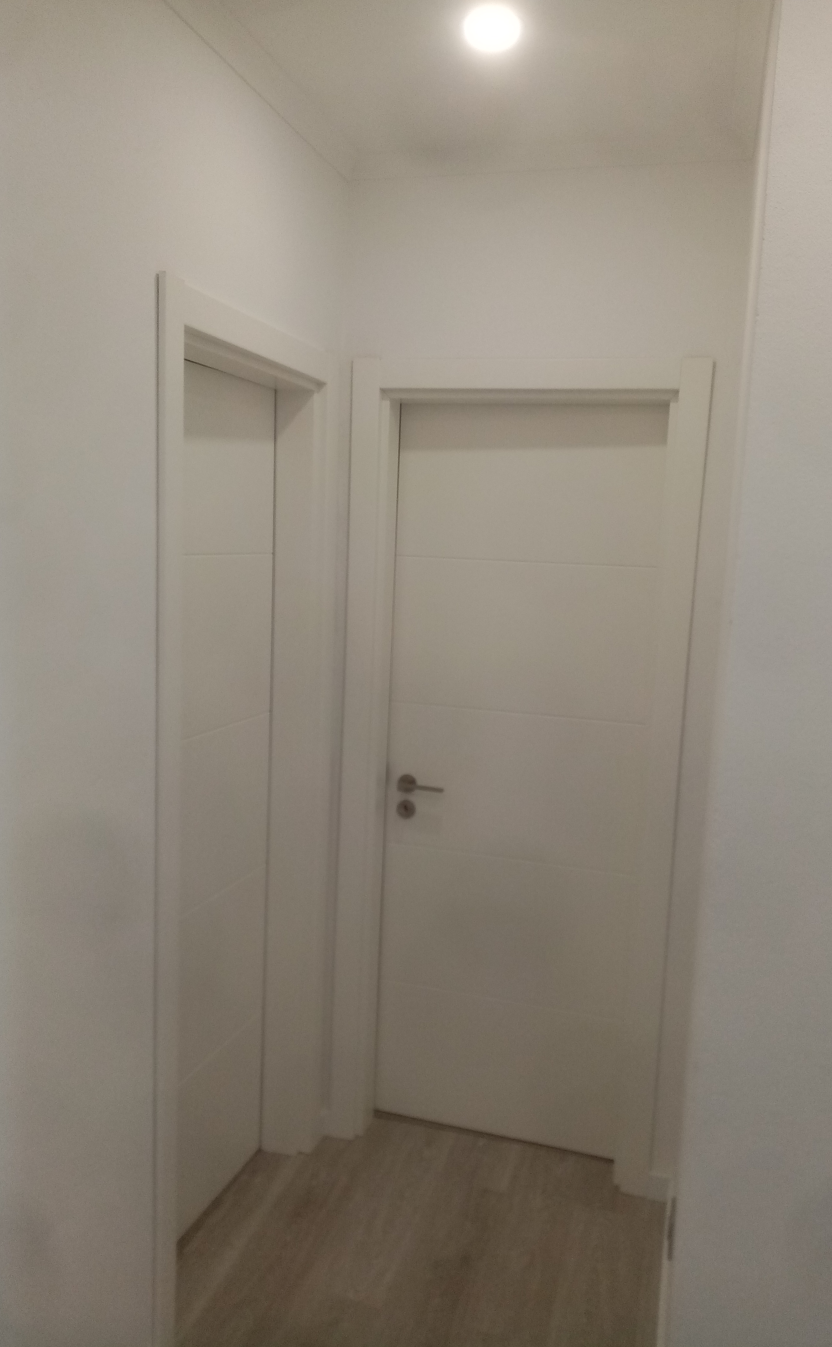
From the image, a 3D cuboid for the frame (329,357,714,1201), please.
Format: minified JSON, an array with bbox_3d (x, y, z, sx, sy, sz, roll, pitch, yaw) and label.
[{"bbox_3d":[0.244,0.276,2.675,0.879,2.120,0.150,4,8,14],"label":"frame"}]

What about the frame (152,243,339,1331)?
[{"bbox_3d":[-0.424,0.299,2.307,0.150,2.120,0.836,5,8,17],"label":"frame"}]

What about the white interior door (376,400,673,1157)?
[{"bbox_3d":[0.259,0.305,2.742,0.712,2.015,0.040,4,8,14],"label":"white interior door"}]

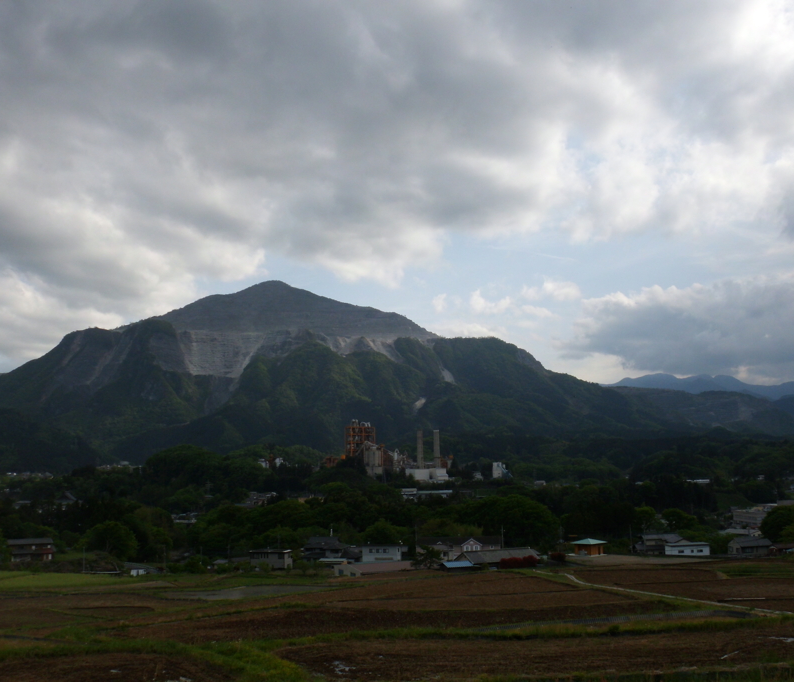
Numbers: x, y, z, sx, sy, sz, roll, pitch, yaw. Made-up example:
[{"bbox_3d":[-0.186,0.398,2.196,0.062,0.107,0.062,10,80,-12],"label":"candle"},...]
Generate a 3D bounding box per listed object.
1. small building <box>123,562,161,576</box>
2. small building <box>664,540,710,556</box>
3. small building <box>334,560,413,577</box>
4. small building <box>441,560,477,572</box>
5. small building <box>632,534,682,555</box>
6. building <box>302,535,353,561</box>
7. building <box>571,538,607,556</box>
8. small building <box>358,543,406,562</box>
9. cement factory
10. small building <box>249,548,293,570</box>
[{"bbox_3d":[-67.730,60.790,212.000,7.830,3.760,5.500,-4,-9,18],"label":"small building"},{"bbox_3d":[80.450,57.710,221.000,10.930,3.150,4.500,-1,-8,-6],"label":"small building"},{"bbox_3d":[-5.950,58.690,207.000,19.210,3.140,8.500,3,-9,-28],"label":"small building"},{"bbox_3d":[15.670,58.180,204.000,8.610,2.620,4.200,1,-8,-14],"label":"small building"},{"bbox_3d":[79.170,61.550,240.000,12.490,6.880,8.000,0,-8,-8],"label":"small building"},{"bbox_3d":[-20.830,63.380,240.000,14.750,8.490,9.000,-2,-8,0],"label":"building"},{"bbox_3d":[53.190,56.740,220.000,7.600,4.210,6.570,6,-11,-42],"label":"building"},{"bbox_3d":[-4.060,63.590,234.000,12.550,6.210,7.000,-3,-8,10],"label":"small building"},{"bbox_3d":[-15.500,155.770,1150.000,173.180,87.340,110.000,-1,-8,-5],"label":"cement factory"},{"bbox_3d":[-35.590,62.450,226.000,10.590,5.540,6.500,-4,-8,15],"label":"small building"}]

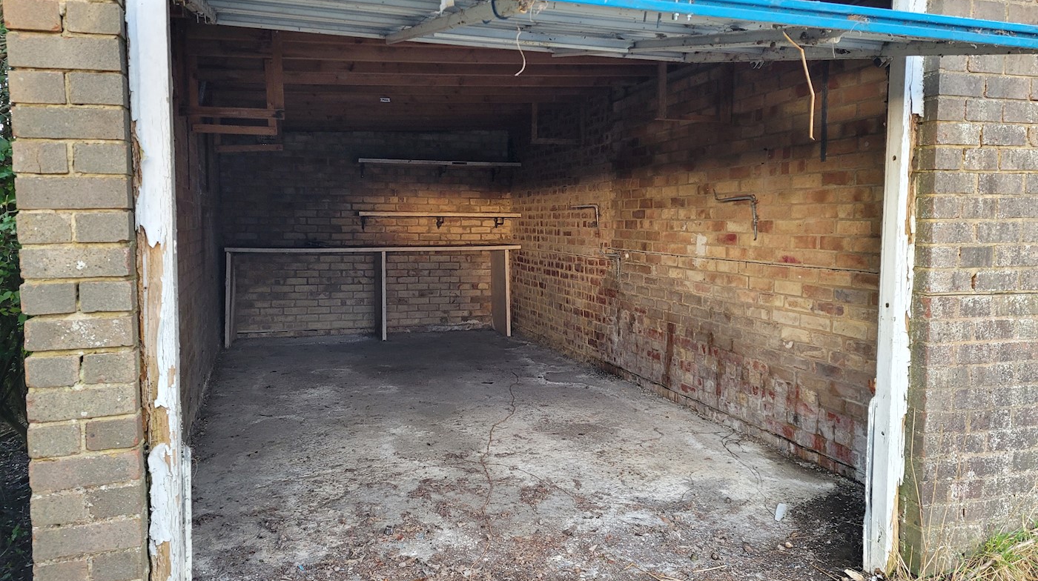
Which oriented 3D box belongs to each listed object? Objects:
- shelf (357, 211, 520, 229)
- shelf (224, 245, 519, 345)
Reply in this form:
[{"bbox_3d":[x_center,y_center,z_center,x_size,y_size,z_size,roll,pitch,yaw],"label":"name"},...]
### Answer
[{"bbox_3d":[-0.836,-0.729,8.180,1.690,0.184,0.333,-1,5,-17],"label":"shelf"},{"bbox_3d":[-1.430,0.024,7.933,2.872,0.932,0.576,-1,5,-17],"label":"shelf"}]

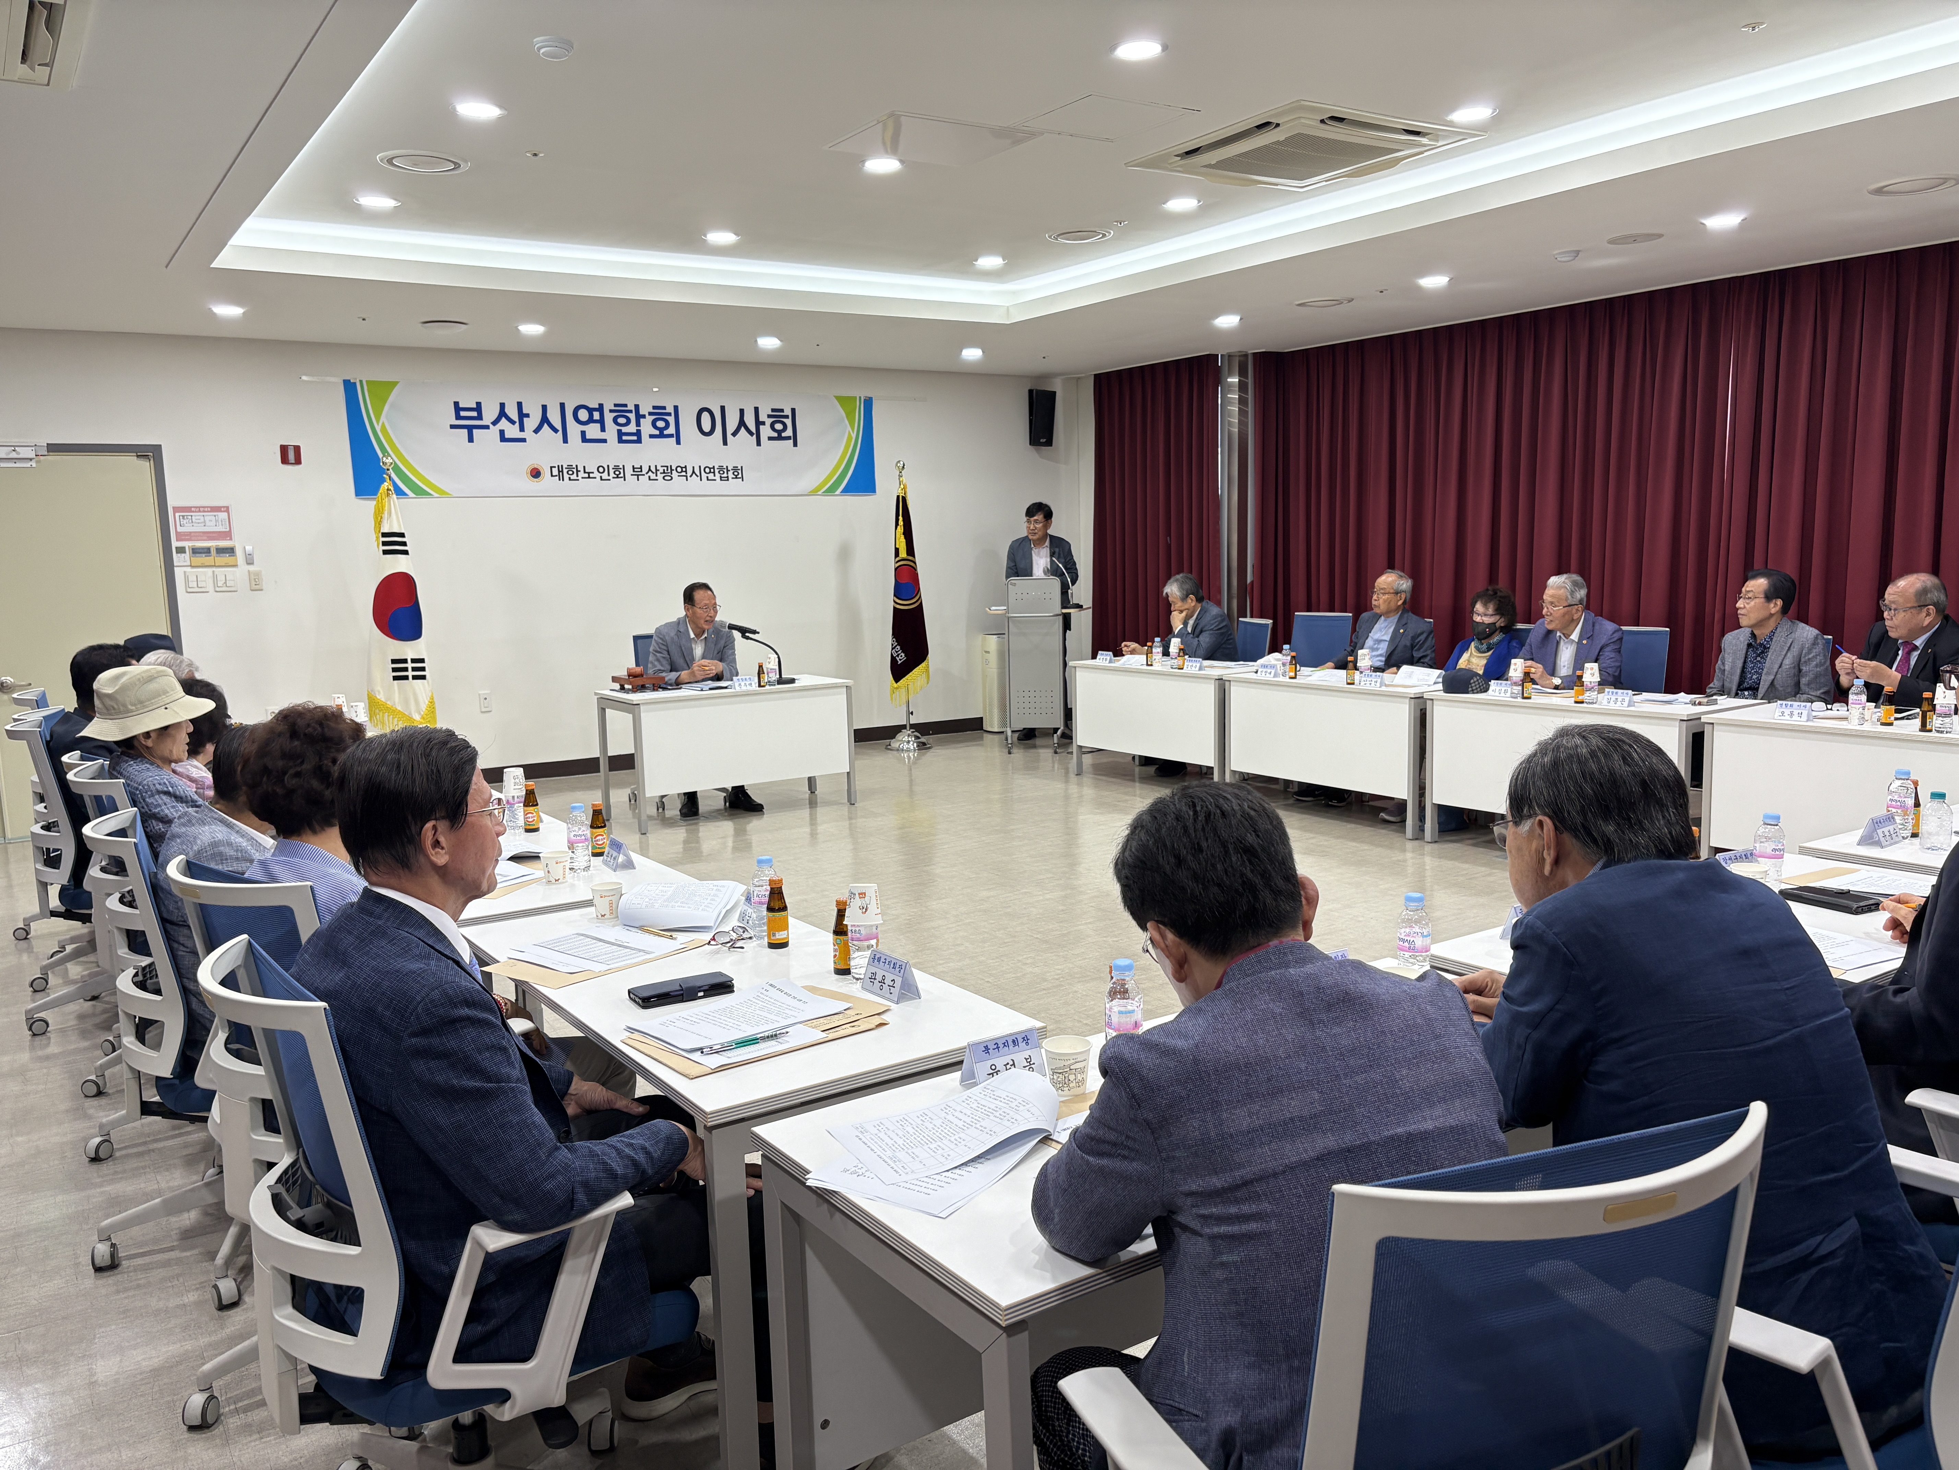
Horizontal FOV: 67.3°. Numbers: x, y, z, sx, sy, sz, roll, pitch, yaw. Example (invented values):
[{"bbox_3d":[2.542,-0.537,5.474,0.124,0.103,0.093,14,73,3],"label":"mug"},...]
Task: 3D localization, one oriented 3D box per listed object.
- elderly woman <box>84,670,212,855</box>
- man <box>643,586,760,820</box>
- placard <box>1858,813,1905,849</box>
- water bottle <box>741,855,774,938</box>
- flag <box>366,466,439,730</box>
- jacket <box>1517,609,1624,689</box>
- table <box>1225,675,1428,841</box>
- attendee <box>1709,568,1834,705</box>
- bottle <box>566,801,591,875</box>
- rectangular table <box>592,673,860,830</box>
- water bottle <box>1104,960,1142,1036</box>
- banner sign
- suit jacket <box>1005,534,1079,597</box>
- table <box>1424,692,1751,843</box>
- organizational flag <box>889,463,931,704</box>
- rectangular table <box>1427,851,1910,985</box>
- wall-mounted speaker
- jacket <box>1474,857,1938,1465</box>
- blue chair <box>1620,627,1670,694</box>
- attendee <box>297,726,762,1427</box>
[{"bbox_3d":[-1.981,0.419,4.088,0.719,1.246,0.512,-7,9,-34],"label":"elderly woman"},{"bbox_3d":[-1.614,-0.222,8.429,0.552,1.290,0.729,-7,9,-33],"label":"man"},{"bbox_3d":[2.199,0.227,3.580,0.123,0.077,0.056,-7,9,-34],"label":"placard"},{"bbox_3d":[-0.443,0.333,3.006,0.062,0.167,0.062,-2,8,0],"label":"water bottle"},{"bbox_3d":[-3.350,-0.790,8.554,0.394,1.520,0.236,-7,9,-34],"label":"flag"},{"bbox_3d":[2.901,-0.320,7.304,0.433,0.650,0.532,-7,9,-34],"label":"jacket"},{"bbox_3d":[1.976,0.068,7.770,0.605,0.719,1.308,-7,9,-34],"label":"table"},{"bbox_3d":[3.520,-0.089,6.673,0.780,1.300,0.570,-6,9,-29],"label":"attendee"},{"bbox_3d":[-1.014,0.255,3.715,0.057,0.172,0.057,-6,9,-33],"label":"bottle"},{"bbox_3d":[-1.432,0.088,8.440,1.350,0.724,0.600,-6,9,-33],"label":"rectangular table"},{"bbox_3d":[0.220,0.422,2.229,0.057,0.172,0.057,-1,8,0],"label":"water bottle"},{"bbox_3d":[-2.285,-1.967,9.929,3.689,0.702,0.020,-7,9,-34],"label":"banner sign"},{"bbox_3d":[0.463,-1.125,10.763,0.552,0.690,0.355,-1,8,7],"label":"suit jacket"},{"bbox_3d":[2.843,0.191,6.878,0.600,0.724,1.350,-7,9,-36],"label":"table"},{"bbox_3d":[-0.508,-1.092,10.732,0.266,1.753,0.197,-7,9,-34],"label":"organizational flag"},{"bbox_3d":[1.546,0.728,2.955,1.308,0.709,0.597,-7,9,-33],"label":"rectangular table"},{"bbox_3d":[0.478,-2.435,11.332,0.197,0.414,0.197,-4,16,-17],"label":"wall-mounted speaker"},{"bbox_3d":[0.945,0.483,1.983,0.552,0.660,0.571,-7,9,-34],"label":"jacket"},{"bbox_3d":[3.031,-0.030,7.315,0.611,0.965,0.611,-7,9,-34],"label":"blue chair"},{"bbox_3d":[-0.690,0.605,2.308,0.709,1.280,0.542,-7,9,-34],"label":"attendee"}]

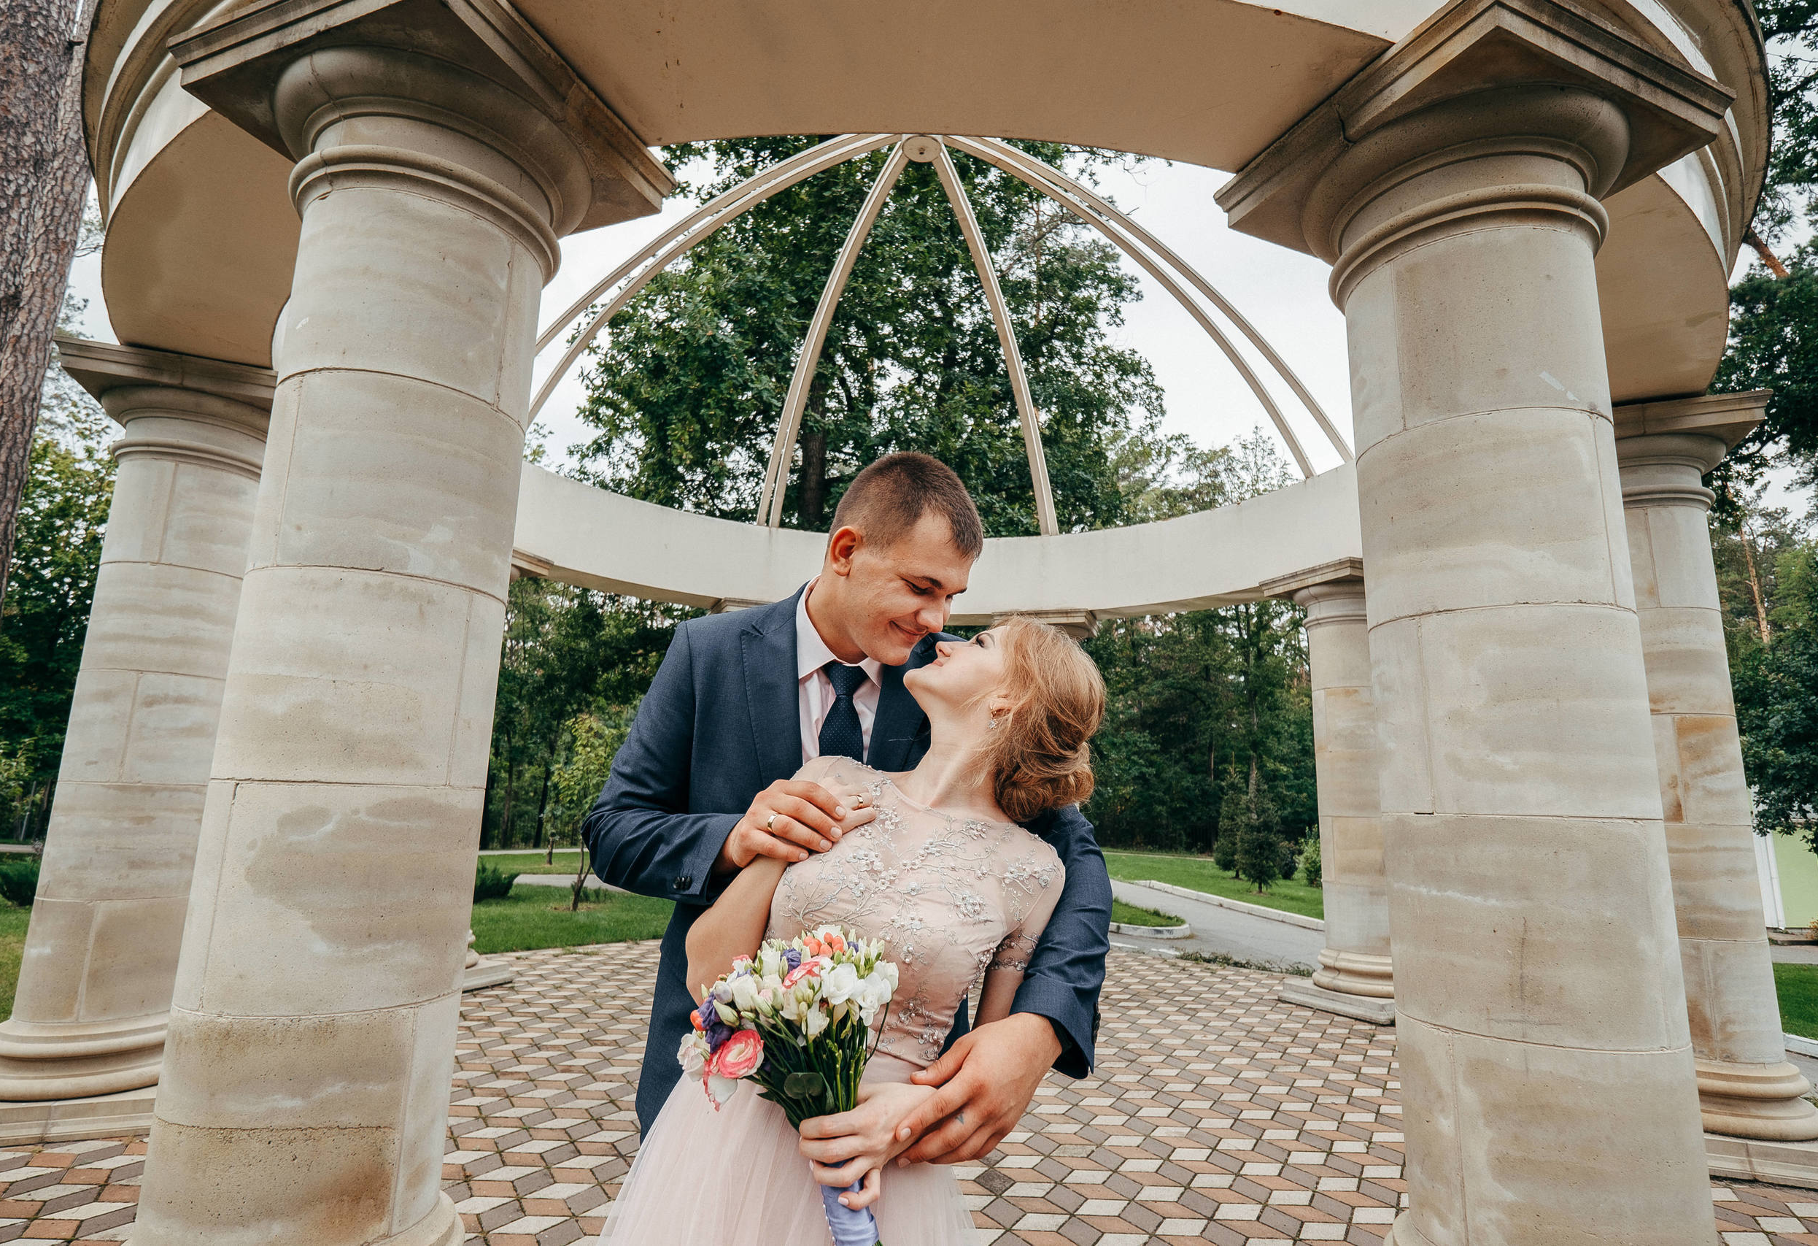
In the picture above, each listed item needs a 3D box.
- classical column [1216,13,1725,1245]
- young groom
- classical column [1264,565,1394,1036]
[{"bbox_3d":[1.488,0.227,2.204,0.909,3.165,0.909,6,-12,-23],"label":"classical column"},{"bbox_3d":[-0.084,0.674,1.012,0.610,1.750,0.470,3,-11,-7],"label":"young groom"},{"bbox_3d":[3.379,1.207,6.604,0.909,3.165,0.909,6,-12,-23],"label":"classical column"}]

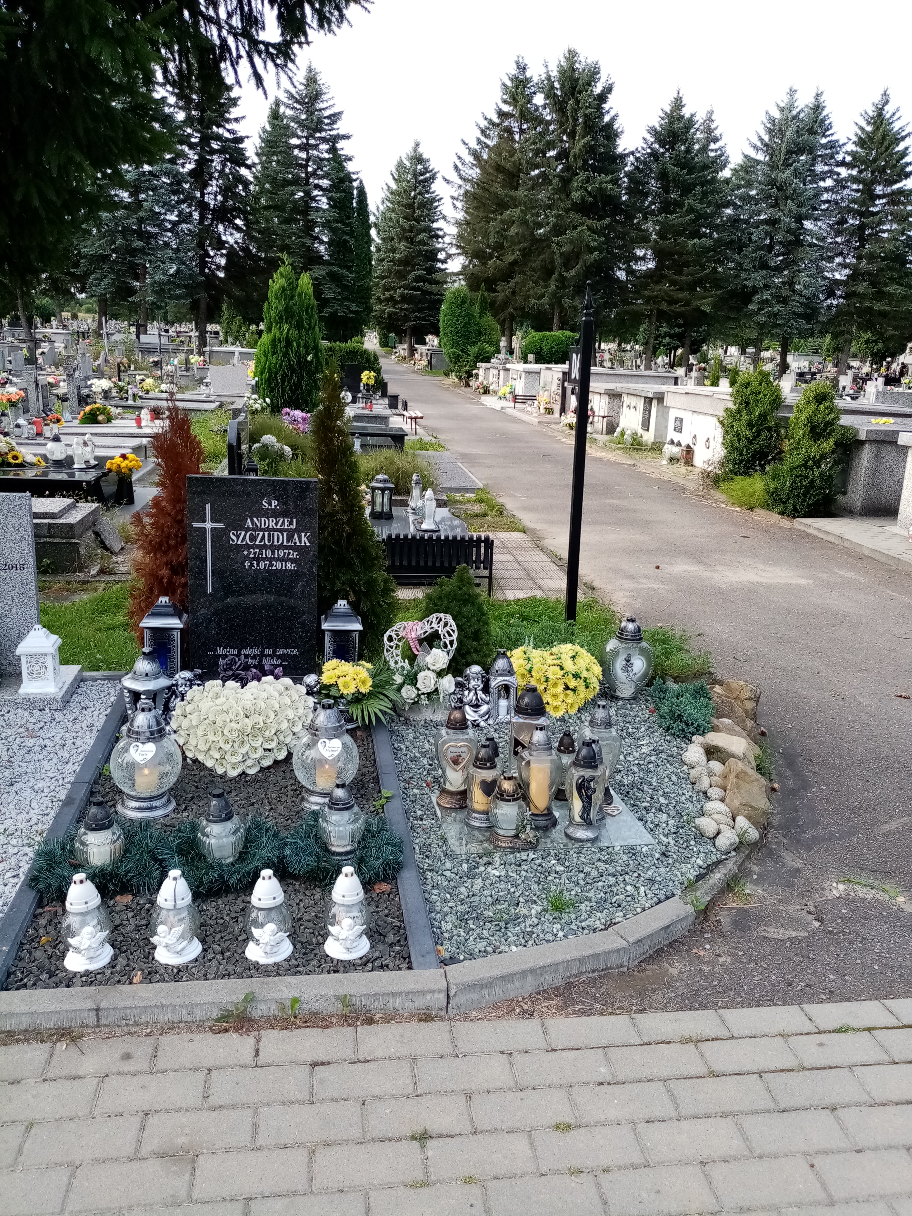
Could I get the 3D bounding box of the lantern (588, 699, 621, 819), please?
[{"bbox_3d":[0.462,0.463,2.942,0.143,0.349,0.115,5,15,10],"label":"lantern"}]

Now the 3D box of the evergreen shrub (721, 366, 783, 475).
[{"bbox_3d":[3.380,-2.107,10.456,0.642,1.228,0.642,3,17,0],"label":"evergreen shrub"}]

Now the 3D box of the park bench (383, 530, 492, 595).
[{"bbox_3d":[-0.138,-0.300,5.726,0.700,0.410,0.300,1,15,-8],"label":"park bench"}]

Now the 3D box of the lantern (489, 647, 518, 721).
[{"bbox_3d":[0.179,0.289,3.422,0.093,0.249,0.084,3,17,2],"label":"lantern"}]

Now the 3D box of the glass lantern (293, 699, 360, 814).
[{"bbox_3d":[-0.405,0.455,2.870,0.208,0.335,0.208,1,15,-8],"label":"glass lantern"}]

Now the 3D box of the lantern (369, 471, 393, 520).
[{"bbox_3d":[-0.533,-0.829,6.553,0.175,0.330,0.170,-1,17,-9],"label":"lantern"}]

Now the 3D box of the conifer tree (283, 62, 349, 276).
[{"bbox_3d":[-7.396,-19.821,45.550,4.900,13.320,4.900,0,15,-9],"label":"conifer tree"}]

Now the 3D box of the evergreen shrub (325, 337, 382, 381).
[{"bbox_3d":[-2.740,-6.613,24.500,1.600,1.300,1.700,1,16,-5],"label":"evergreen shrub"}]

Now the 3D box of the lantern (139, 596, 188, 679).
[{"bbox_3d":[-1.188,0.120,3.738,0.180,0.350,0.180,0,16,-8],"label":"lantern"}]

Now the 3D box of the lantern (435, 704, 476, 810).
[{"bbox_3d":[0.001,0.447,2.808,0.128,0.330,0.115,2,16,-4],"label":"lantern"}]

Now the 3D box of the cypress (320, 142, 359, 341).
[{"bbox_3d":[-5.608,-17.423,44.373,1.800,9.900,1.800,0,17,-7],"label":"cypress"}]

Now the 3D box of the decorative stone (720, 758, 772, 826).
[{"bbox_3d":[0.935,0.576,2.922,0.165,0.160,0.180,8,18,19],"label":"decorative stone"}]

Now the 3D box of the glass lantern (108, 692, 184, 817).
[{"bbox_3d":[-0.925,0.423,2.723,0.205,0.355,0.205,-1,17,-12],"label":"glass lantern"}]

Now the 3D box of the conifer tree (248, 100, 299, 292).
[{"bbox_3d":[-9.281,-19.466,46.703,3.900,11.910,3.900,0,15,-11],"label":"conifer tree"}]

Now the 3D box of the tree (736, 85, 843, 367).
[{"bbox_3d":[15.104,-17.296,42.151,4.900,12.900,4.900,7,17,17],"label":"tree"}]

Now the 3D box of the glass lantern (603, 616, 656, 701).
[{"bbox_3d":[0.715,0.199,3.808,0.208,0.340,0.155,0,16,-8],"label":"glass lantern"}]

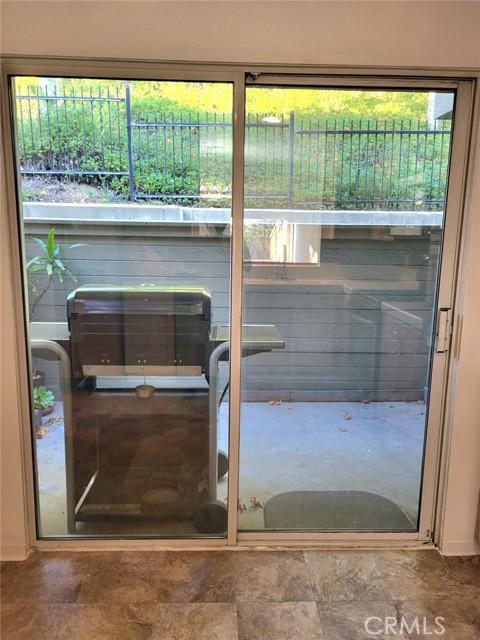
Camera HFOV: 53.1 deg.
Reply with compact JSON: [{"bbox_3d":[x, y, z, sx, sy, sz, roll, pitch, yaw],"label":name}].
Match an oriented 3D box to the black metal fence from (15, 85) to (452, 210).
[{"bbox_3d":[-0.007,-2.261,6.371,5.840,1.490,0.080,0,9,-2],"label":"black metal fence"}]

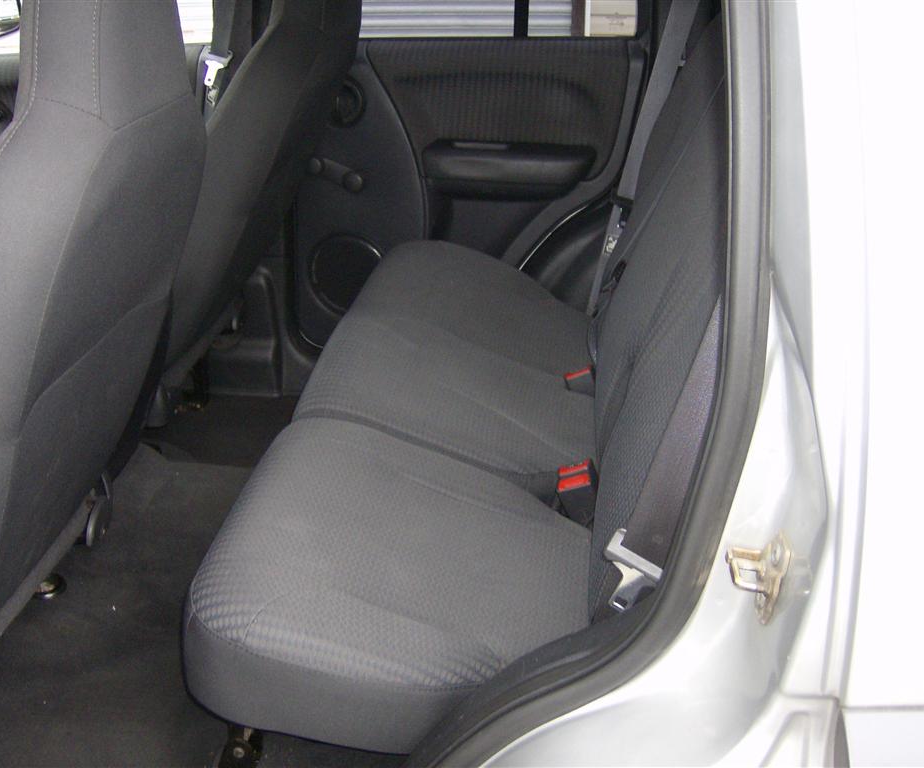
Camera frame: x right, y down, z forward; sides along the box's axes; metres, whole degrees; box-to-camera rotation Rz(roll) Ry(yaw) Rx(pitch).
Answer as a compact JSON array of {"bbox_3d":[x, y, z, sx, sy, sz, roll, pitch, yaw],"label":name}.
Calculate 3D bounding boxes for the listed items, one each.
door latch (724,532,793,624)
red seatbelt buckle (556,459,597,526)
[{"bbox_3d":[0.236,0.155,0.850,0.042,0.076,0.038,4,27,-8],"label":"door latch"},{"bbox_3d":[0.162,0.155,1.470,0.046,0.080,0.056,-12,24,13],"label":"red seatbelt buckle"}]

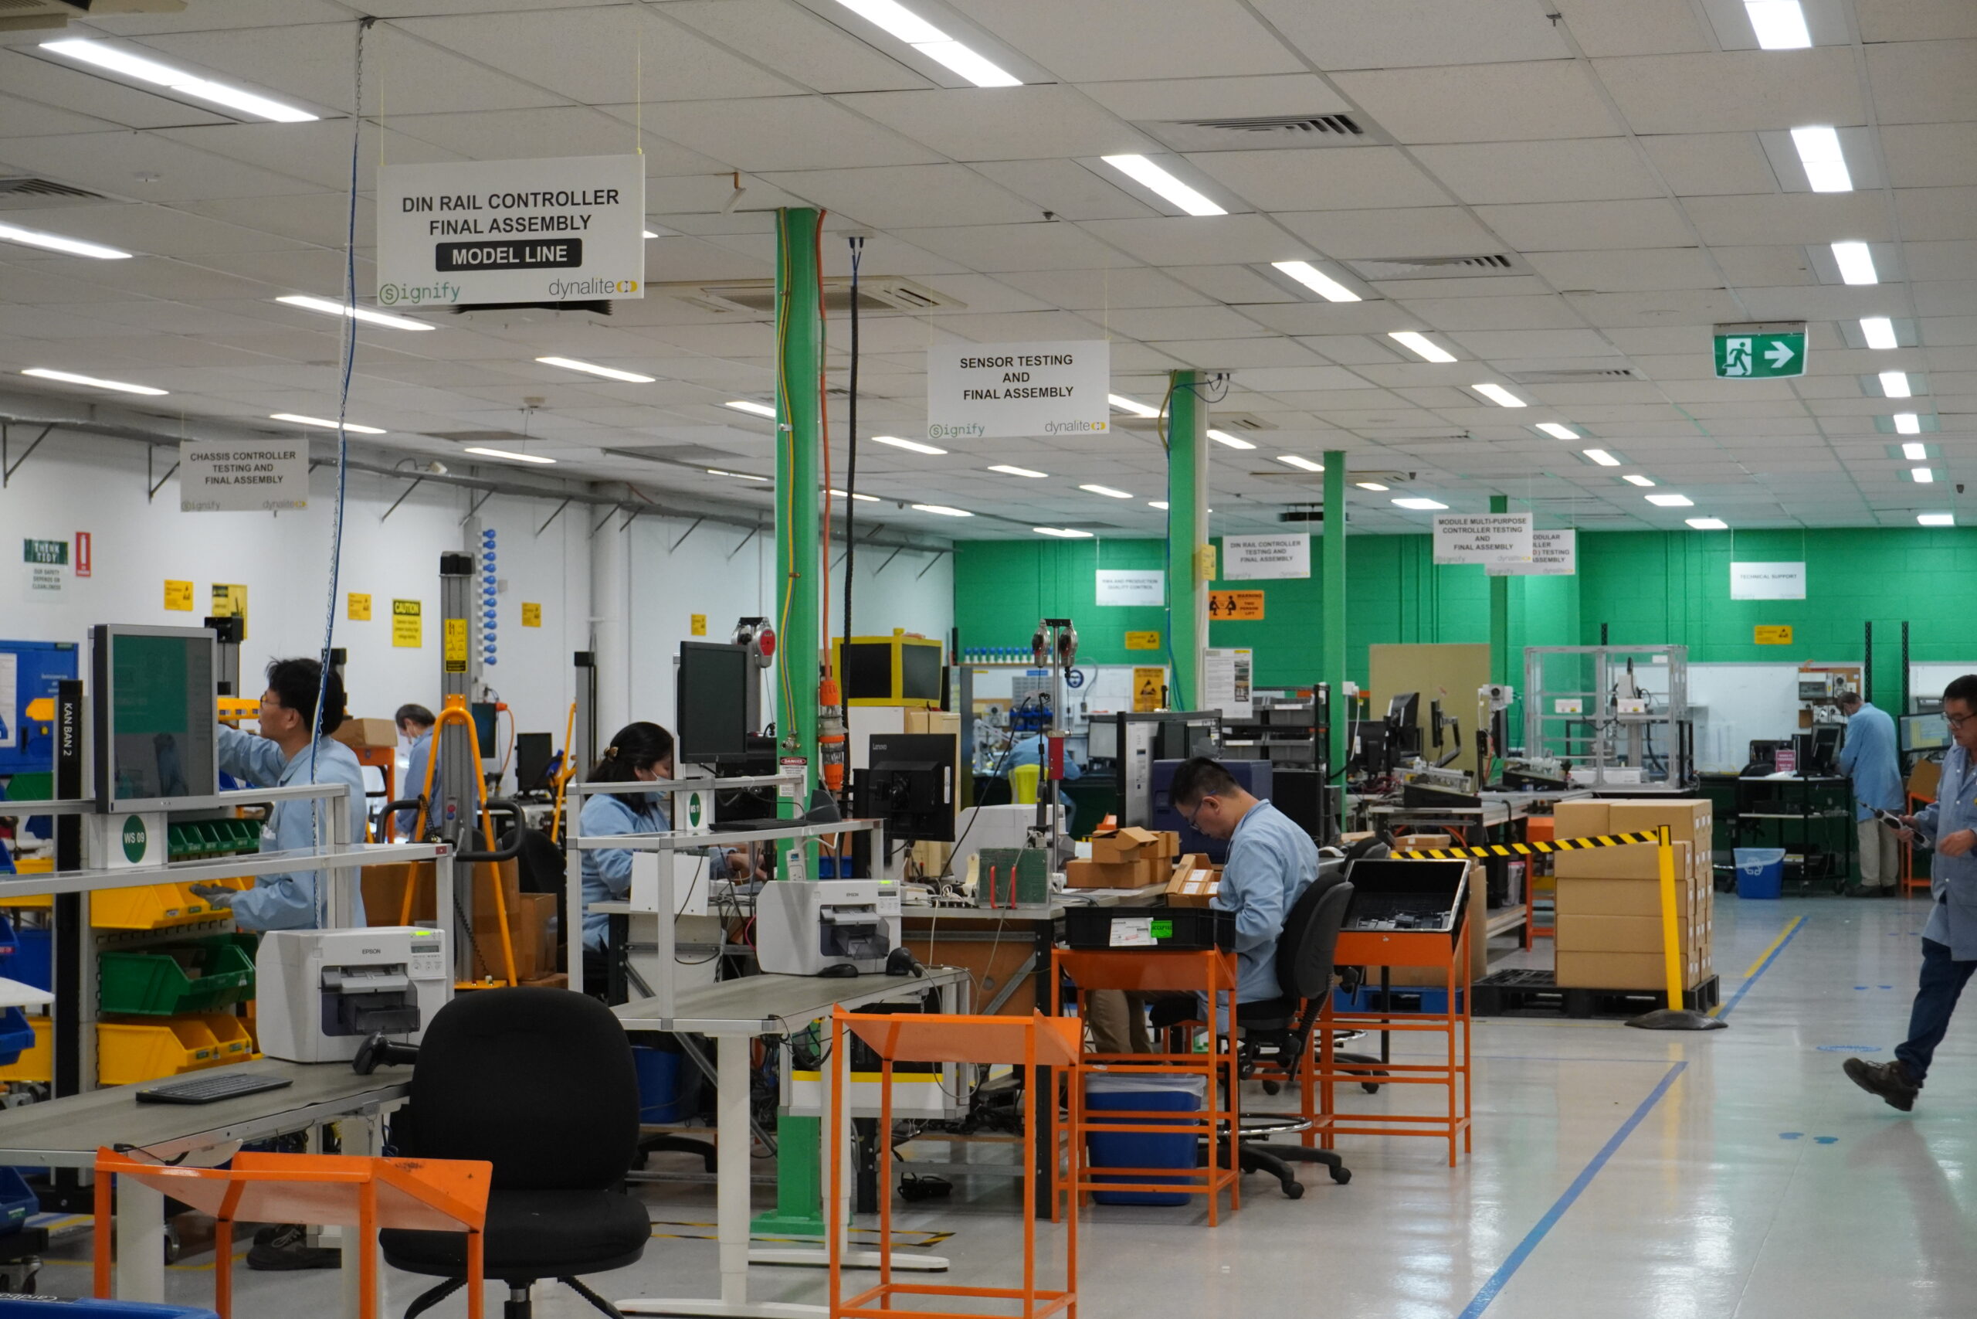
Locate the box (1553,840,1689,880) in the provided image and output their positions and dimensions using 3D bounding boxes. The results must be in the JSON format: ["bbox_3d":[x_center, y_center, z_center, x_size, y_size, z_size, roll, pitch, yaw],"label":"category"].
[{"bbox_3d":[3.280,1.037,18.136,0.660,0.184,0.275,0,-1,18],"label":"box"}]

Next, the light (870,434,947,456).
[{"bbox_3d":[-0.457,-1.262,20.561,0.113,0.060,1.160,0,-1,16],"label":"light"}]

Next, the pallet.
[{"bbox_3d":[3.136,1.732,18.120,1.140,0.155,1.060,0,-1,17],"label":"pallet"}]

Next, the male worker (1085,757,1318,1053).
[{"bbox_3d":[0.717,0.864,11.666,0.770,1.075,0.500,0,-1,16],"label":"male worker"}]

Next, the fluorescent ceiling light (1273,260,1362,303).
[{"bbox_3d":[1.182,-1.351,12.578,0.125,0.045,1.200,0,-1,16],"label":"fluorescent ceiling light"}]

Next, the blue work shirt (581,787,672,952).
[{"bbox_3d":[-1.115,0.682,11.350,0.430,0.540,0.450,0,-1,16],"label":"blue work shirt"}]

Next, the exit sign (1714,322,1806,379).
[{"bbox_3d":[3.062,-1.223,13.942,0.360,0.215,0.090,0,-1,16],"label":"exit sign"}]

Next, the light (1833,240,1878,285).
[{"bbox_3d":[2.981,-1.371,12.077,0.113,0.060,1.160,0,-1,16],"label":"light"}]

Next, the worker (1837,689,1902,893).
[{"bbox_3d":[7.020,1.051,28.000,0.500,1.660,0.500,-1,-1,40],"label":"worker"}]

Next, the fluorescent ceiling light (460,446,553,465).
[{"bbox_3d":[-2.890,-1.248,21.311,0.113,0.060,1.160,0,-1,16],"label":"fluorescent ceiling light"}]

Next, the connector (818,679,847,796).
[{"bbox_3d":[-0.461,0.223,10.330,0.080,0.335,0.080,0,-1,16],"label":"connector"}]

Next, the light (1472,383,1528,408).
[{"bbox_3d":[2.509,-1.304,17.223,0.113,0.060,1.160,0,-1,16],"label":"light"}]

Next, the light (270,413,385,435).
[{"bbox_3d":[-3.547,-1.272,18.927,0.140,0.045,1.200,0,-1,16],"label":"light"}]

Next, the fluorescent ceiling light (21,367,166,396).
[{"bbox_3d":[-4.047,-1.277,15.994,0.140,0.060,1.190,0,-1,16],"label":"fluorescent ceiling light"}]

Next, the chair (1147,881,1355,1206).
[{"bbox_3d":[0.840,1.180,11.280,0.680,1.000,0.640,0,-1,16],"label":"chair"}]

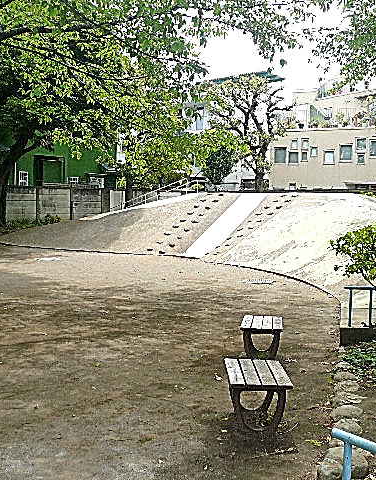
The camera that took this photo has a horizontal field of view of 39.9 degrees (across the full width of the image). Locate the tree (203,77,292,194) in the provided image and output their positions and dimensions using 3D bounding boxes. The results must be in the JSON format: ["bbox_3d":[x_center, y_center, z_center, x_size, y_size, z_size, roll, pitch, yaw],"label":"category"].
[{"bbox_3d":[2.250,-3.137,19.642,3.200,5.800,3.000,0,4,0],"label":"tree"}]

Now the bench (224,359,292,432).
[{"bbox_3d":[0.523,1.179,3.967,0.440,0.350,0.670,0,4,1],"label":"bench"}]

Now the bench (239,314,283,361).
[{"bbox_3d":[0.820,1.071,5.688,0.435,0.350,0.665,1,4,10],"label":"bench"}]

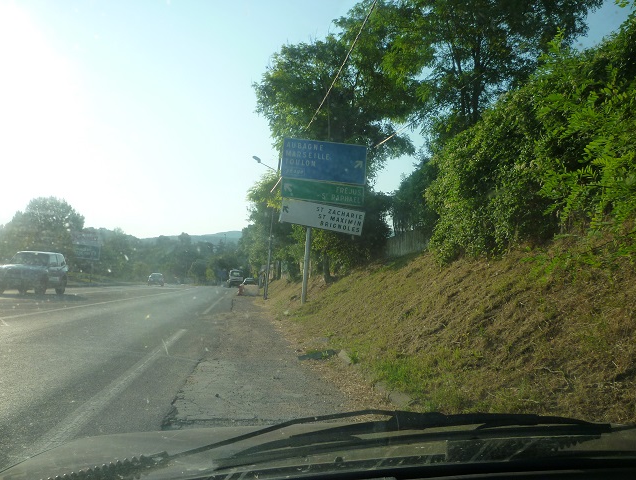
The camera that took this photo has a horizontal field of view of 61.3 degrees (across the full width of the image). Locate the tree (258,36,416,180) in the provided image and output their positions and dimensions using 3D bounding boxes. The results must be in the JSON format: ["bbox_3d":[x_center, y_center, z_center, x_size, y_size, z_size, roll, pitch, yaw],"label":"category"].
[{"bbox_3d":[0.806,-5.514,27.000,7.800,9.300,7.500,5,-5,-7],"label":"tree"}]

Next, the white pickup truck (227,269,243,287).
[{"bbox_3d":[-11.608,5.457,76.000,2.050,2.500,5.400,5,-5,-7],"label":"white pickup truck"}]

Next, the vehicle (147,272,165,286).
[{"bbox_3d":[-18.279,4.479,60.500,1.780,1.480,4.200,5,-5,-9],"label":"vehicle"}]

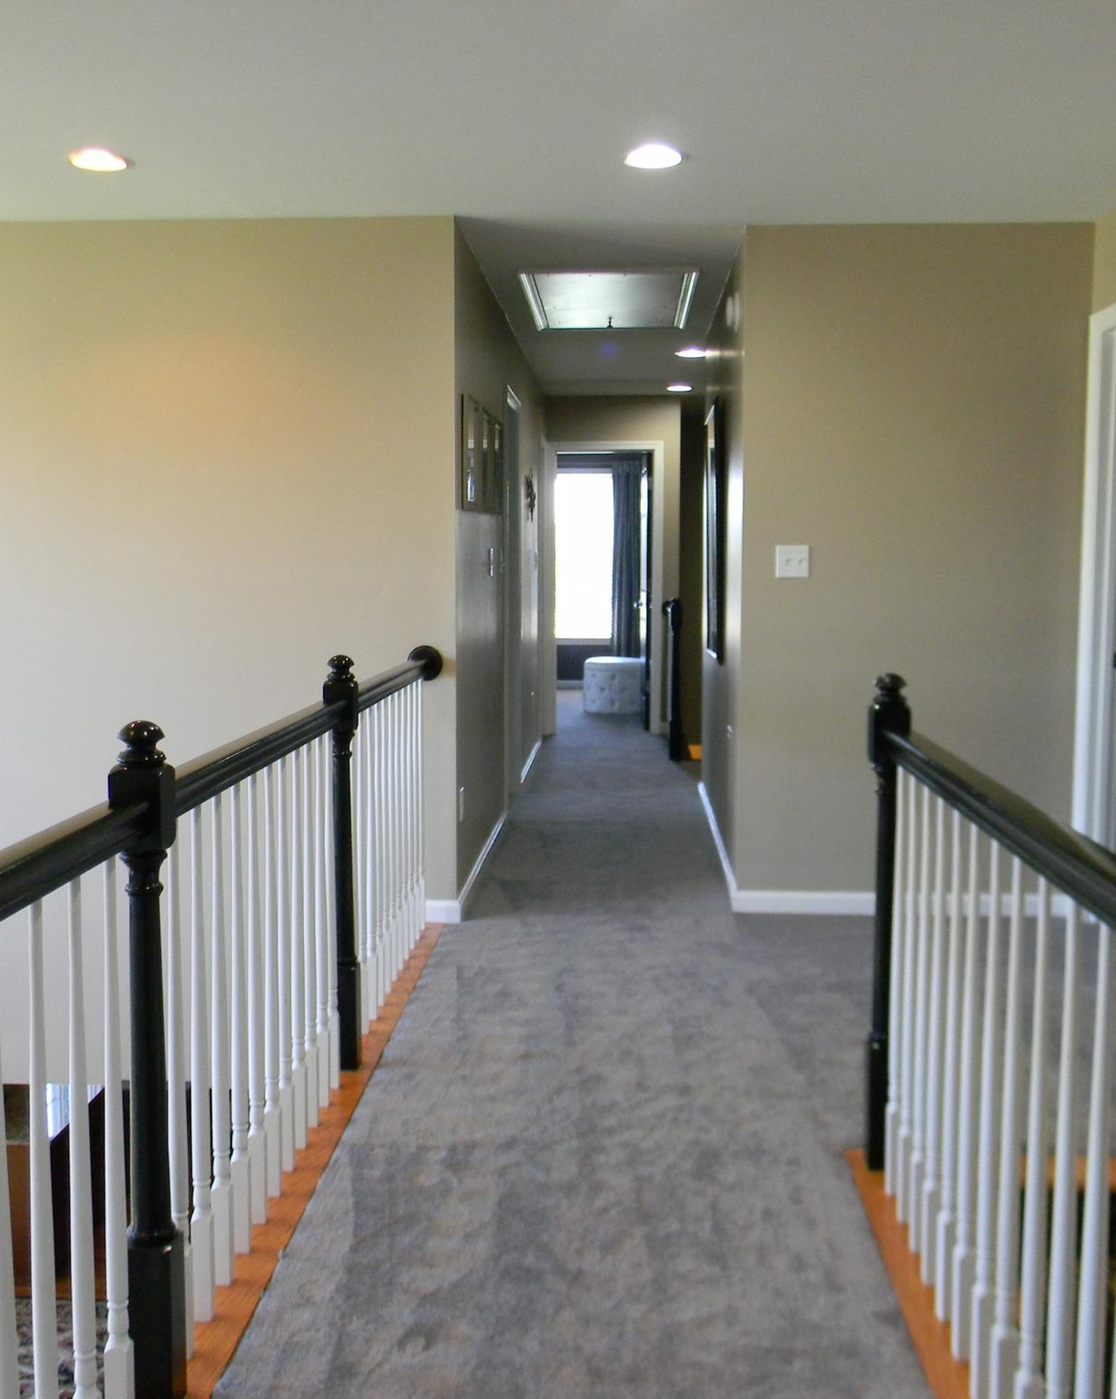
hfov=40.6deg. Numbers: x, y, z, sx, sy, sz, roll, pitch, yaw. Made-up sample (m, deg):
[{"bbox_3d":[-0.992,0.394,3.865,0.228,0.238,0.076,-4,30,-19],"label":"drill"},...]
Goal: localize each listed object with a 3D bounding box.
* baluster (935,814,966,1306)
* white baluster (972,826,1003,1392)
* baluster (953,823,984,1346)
[{"bbox_3d":[0.663,0.618,2.528,0.032,0.875,0.032,0,6,3],"label":"baluster"},{"bbox_3d":[0.651,0.642,2.285,0.032,0.875,0.032,0,6,3],"label":"white baluster"},{"bbox_3d":[0.657,0.630,2.407,0.032,0.875,0.032,0,6,3],"label":"baluster"}]

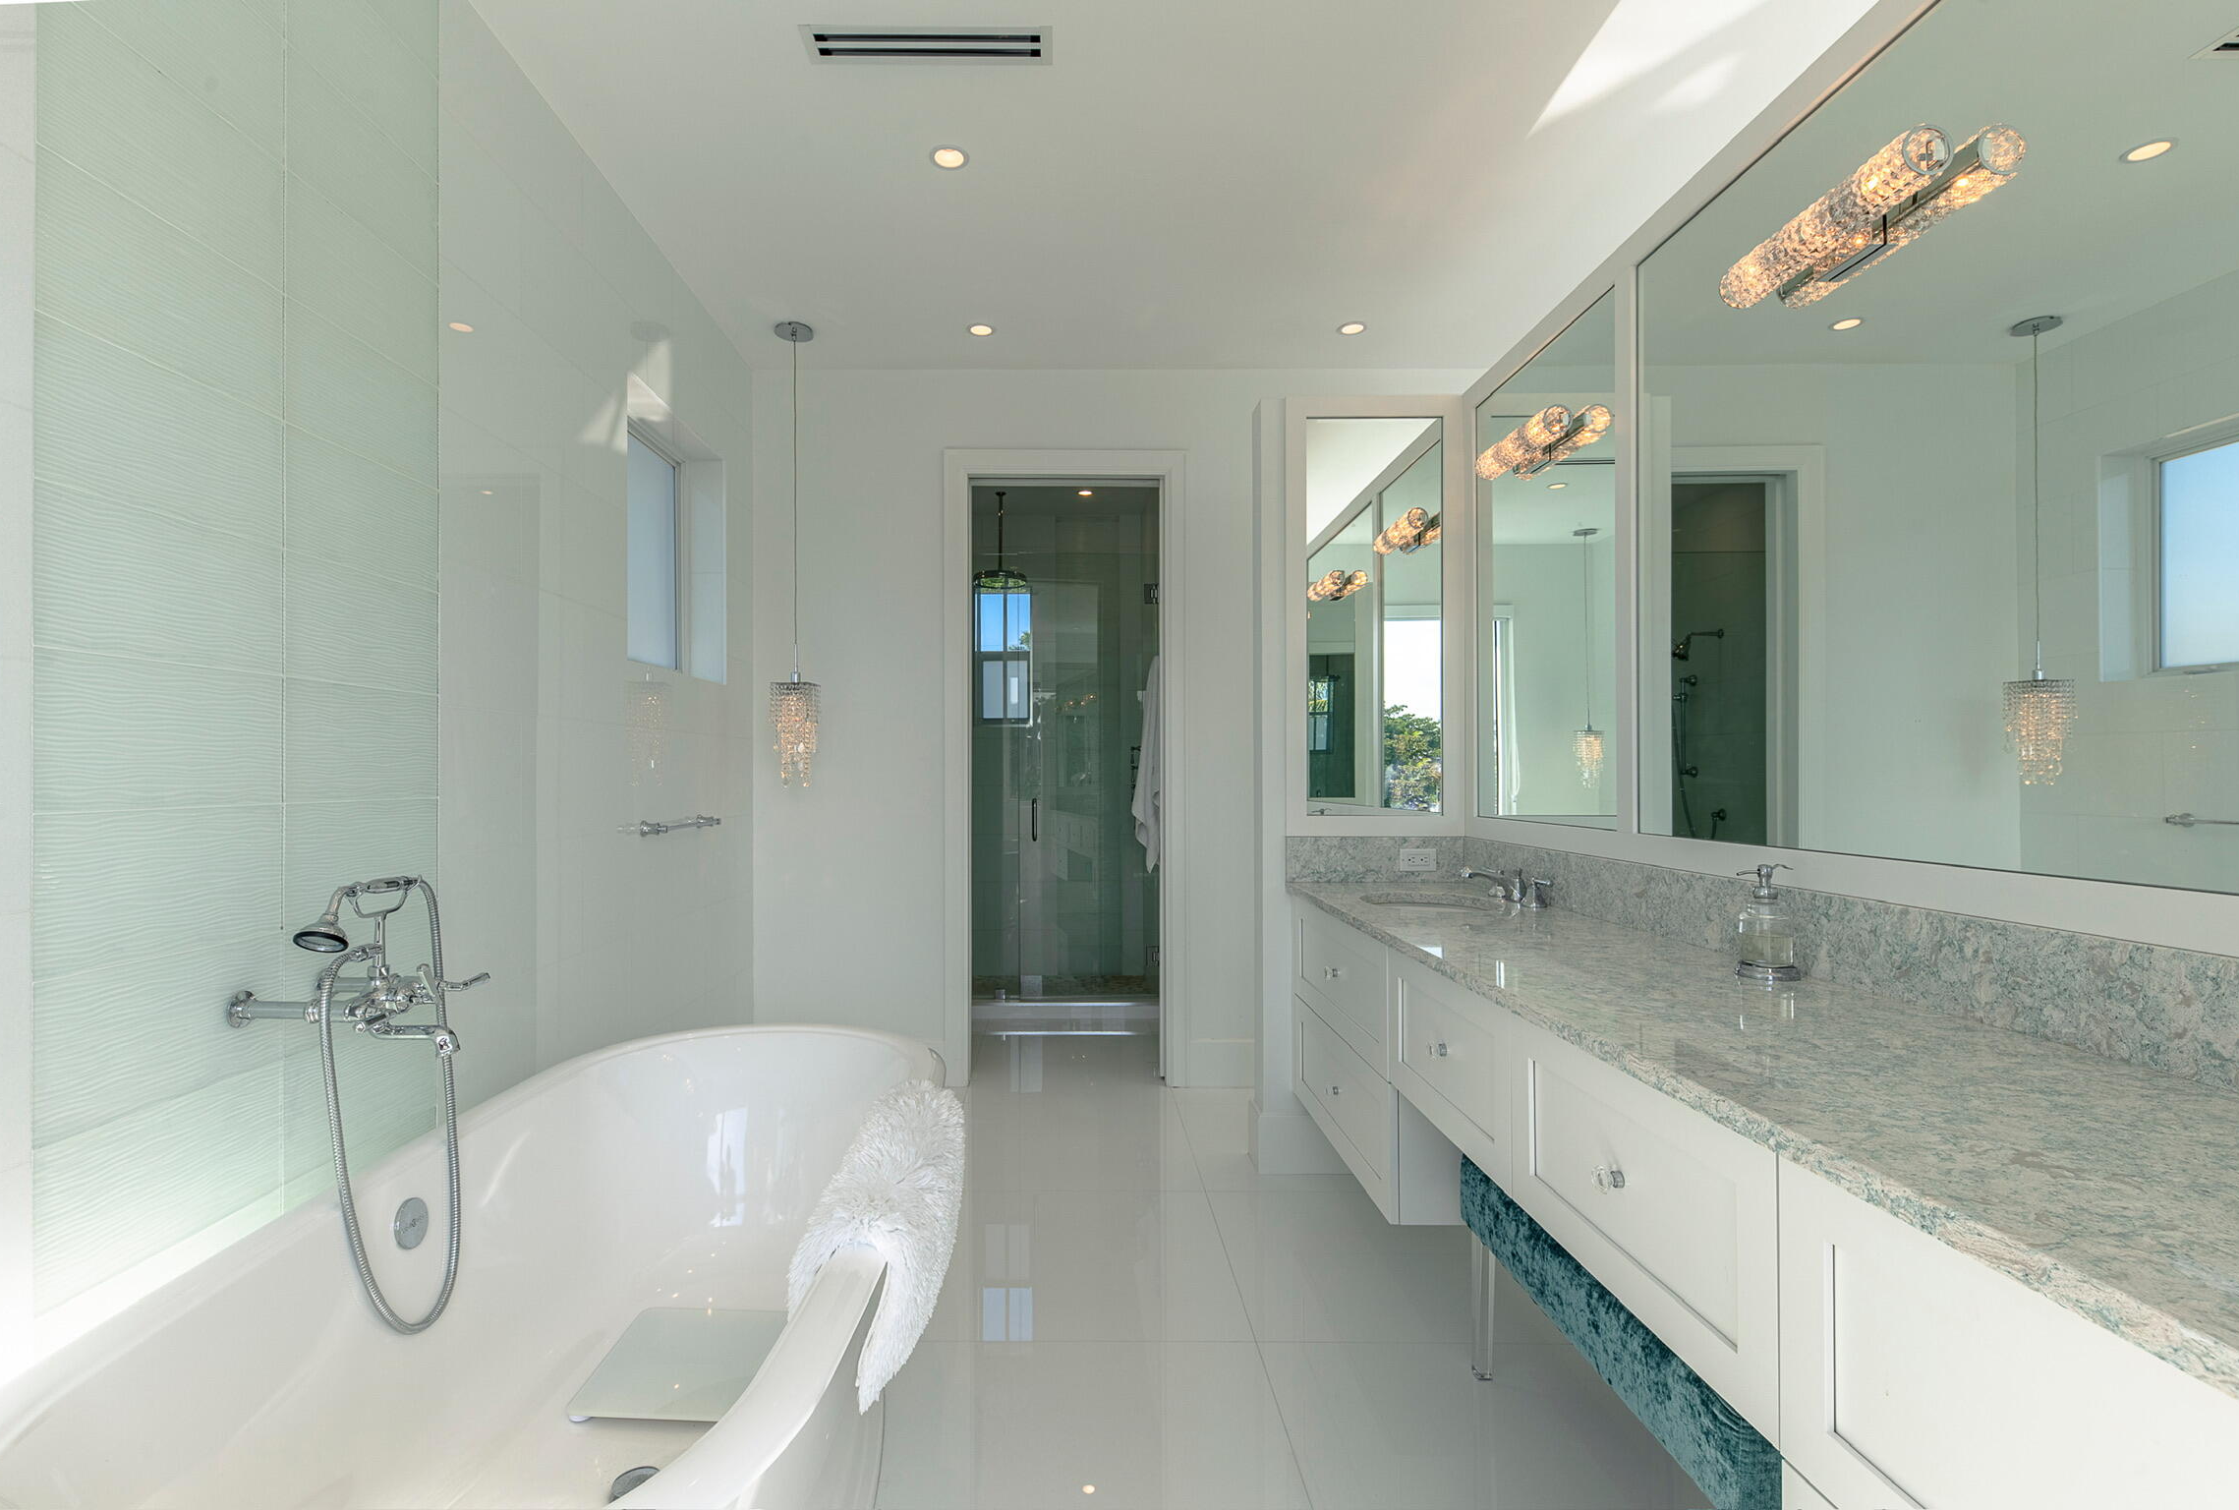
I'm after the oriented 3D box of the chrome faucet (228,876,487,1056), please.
[{"bbox_3d":[-1.190,0.335,1.490,0.280,0.288,0.300,0,-1,-3],"label":"chrome faucet"}]

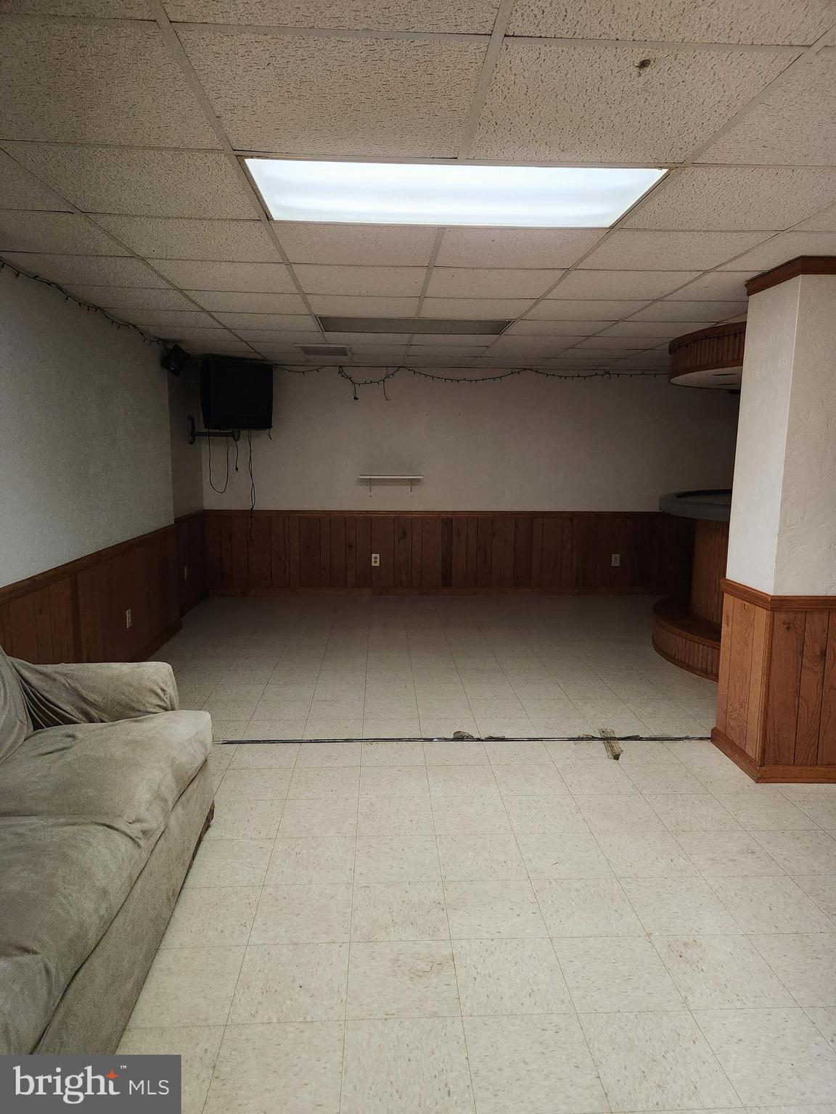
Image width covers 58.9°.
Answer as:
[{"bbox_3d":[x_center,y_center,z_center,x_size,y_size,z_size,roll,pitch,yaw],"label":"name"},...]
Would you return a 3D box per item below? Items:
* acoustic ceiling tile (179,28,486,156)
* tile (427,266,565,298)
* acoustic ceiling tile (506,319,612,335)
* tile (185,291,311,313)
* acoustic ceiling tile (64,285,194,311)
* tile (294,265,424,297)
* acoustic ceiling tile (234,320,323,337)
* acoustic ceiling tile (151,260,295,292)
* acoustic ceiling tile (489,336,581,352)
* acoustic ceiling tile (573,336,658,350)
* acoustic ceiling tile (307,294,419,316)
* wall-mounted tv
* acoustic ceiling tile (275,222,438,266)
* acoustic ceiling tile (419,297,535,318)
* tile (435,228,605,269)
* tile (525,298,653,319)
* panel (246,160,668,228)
[{"bbox_3d":[-0.173,-1.033,1.673,0.600,0.020,0.600,0,8,-3],"label":"acoustic ceiling tile"},{"bbox_3d":[0.343,-1.296,3.500,0.600,0.025,0.600,0,8,-3],"label":"tile"},{"bbox_3d":[0.894,-1.472,4.734,0.595,0.020,0.595,0,9,-3],"label":"acoustic ceiling tile"},{"bbox_3d":[-0.902,-1.387,4.039,0.595,0.020,0.595,0,9,-3],"label":"tile"},{"bbox_3d":[-1.497,-1.399,4.029,0.569,0.020,0.600,0,8,-3],"label":"acoustic ceiling tile"},{"bbox_3d":[-0.264,-1.304,3.484,0.600,0.020,0.600,0,8,-3],"label":"tile"},{"bbox_3d":[-0.963,-1.569,5.243,0.595,0.020,0.595,0,9,-3],"label":"acoustic ceiling tile"},{"bbox_3d":[-0.872,-1.297,3.437,0.595,0.020,0.595,0,9,-3],"label":"acoustic ceiling tile"},{"bbox_3d":[0.871,-1.575,5.384,0.600,0.020,0.600,0,8,-3],"label":"acoustic ceiling tile"},{"bbox_3d":[1.476,-1.565,5.385,0.600,0.025,0.600,0,8,-3],"label":"acoustic ceiling tile"},{"bbox_3d":[-0.293,-1.386,4.070,0.595,0.020,0.595,0,9,-3],"label":"acoustic ceiling tile"},{"bbox_3d":[-1.518,-1.356,6.165,0.500,0.520,0.470,-3,17,-25],"label":"wall-mounted tv"},{"bbox_3d":[-0.233,-1.208,2.865,0.600,0.025,0.600,0,8,-3],"label":"acoustic ceiling tile"},{"bbox_3d":[0.318,-1.395,4.134,0.600,0.020,0.600,0,8,-3],"label":"acoustic ceiling tile"},{"bbox_3d":[0.374,-1.206,2.893,0.600,0.025,0.600,0,8,-3],"label":"tile"},{"bbox_3d":[0.924,-1.382,4.132,0.595,0.020,0.595,0,9,-3],"label":"tile"},{"bbox_3d":[0.102,-1.125,2.277,1.180,0.050,0.580,0,9,-3],"label":"panel"}]

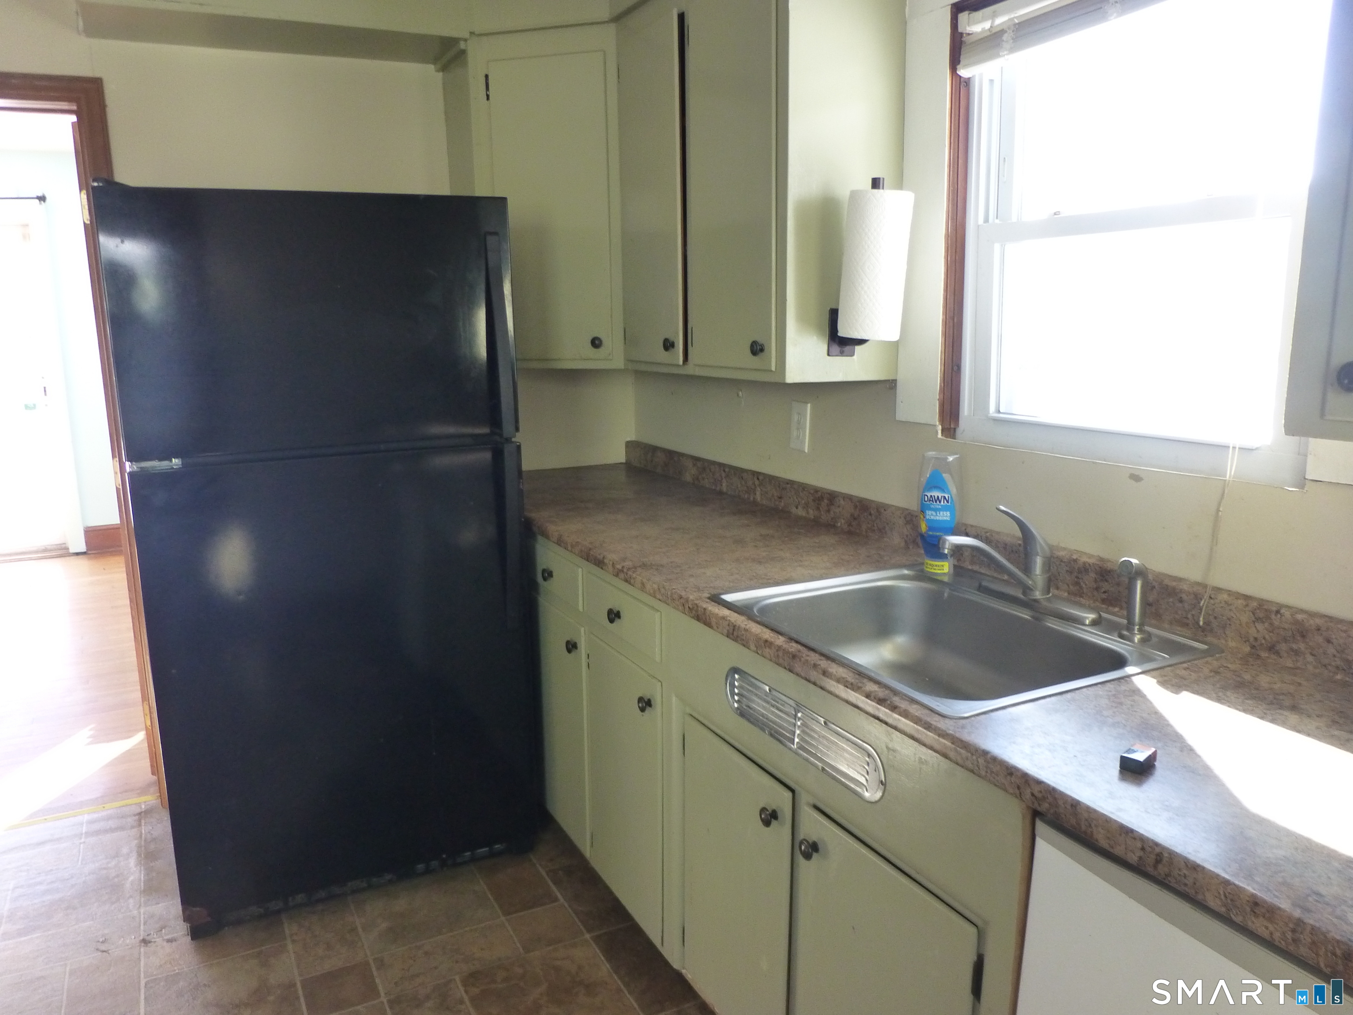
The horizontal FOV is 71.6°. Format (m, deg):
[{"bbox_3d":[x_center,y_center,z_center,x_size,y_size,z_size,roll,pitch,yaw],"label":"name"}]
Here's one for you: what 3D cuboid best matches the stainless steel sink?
[{"bbox_3d":[0.451,0.268,1.611,0.550,0.175,0.632,-6,13,-27],"label":"stainless steel sink"}]

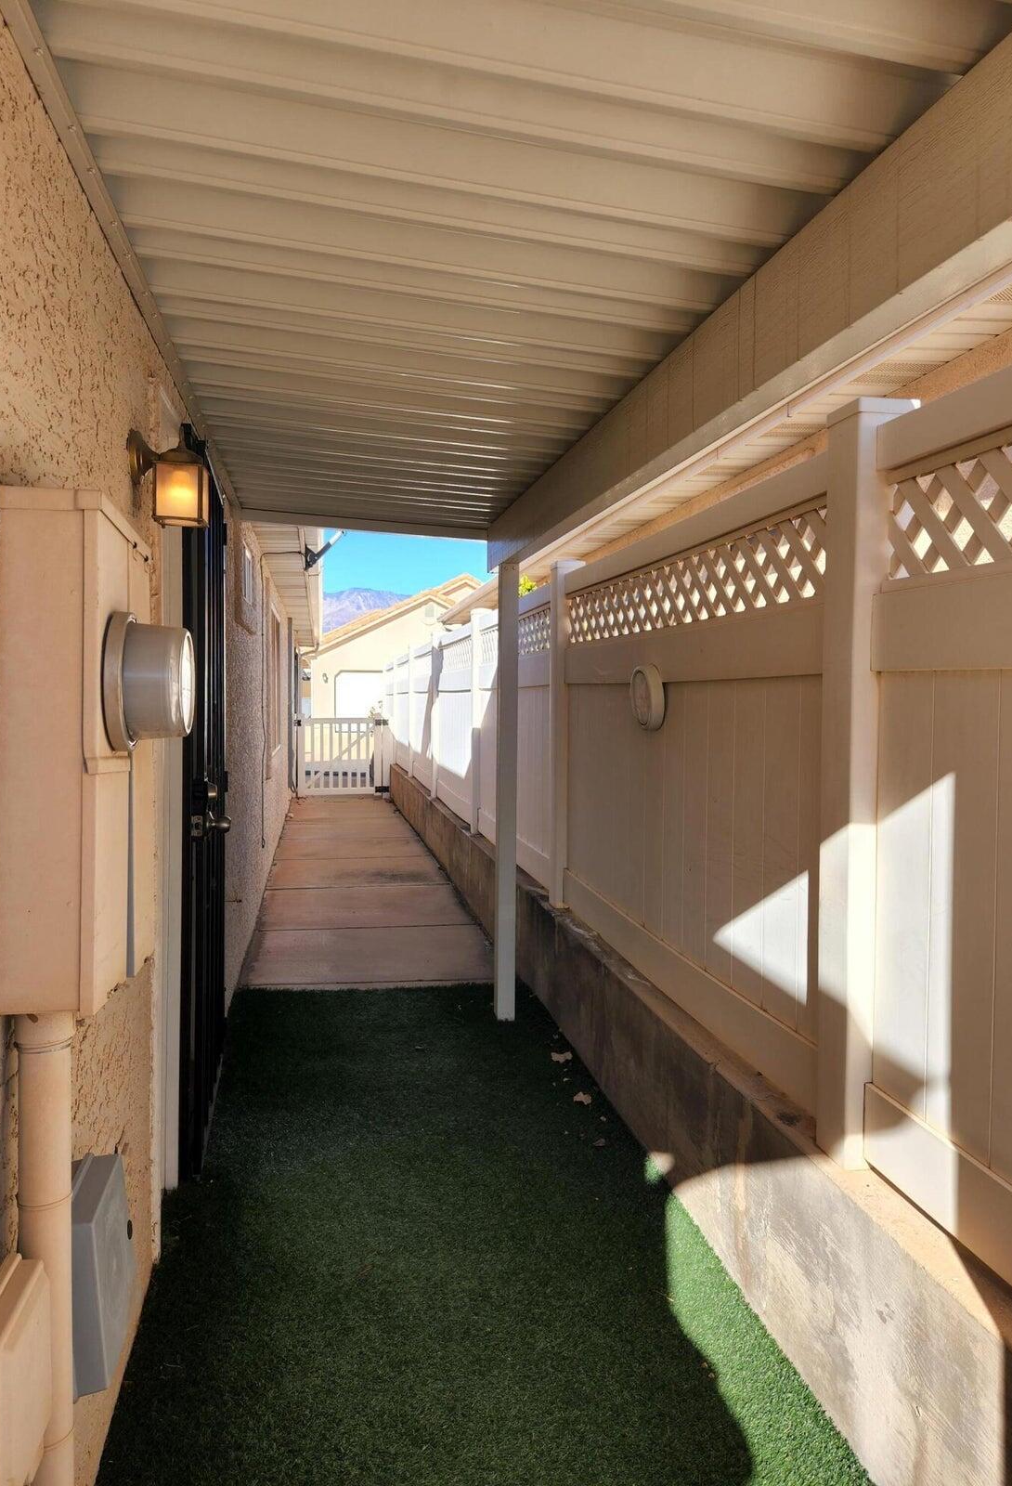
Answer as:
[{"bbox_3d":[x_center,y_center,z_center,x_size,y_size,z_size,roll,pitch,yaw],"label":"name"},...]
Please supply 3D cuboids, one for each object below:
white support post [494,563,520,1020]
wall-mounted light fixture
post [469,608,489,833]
[{"bbox_3d":[0.002,0.207,4.231,0.075,1.929,0.075,0,3,-11],"label":"white support post"},{"bbox_3d":[-0.707,-0.556,2.076,0.164,0.206,0.110,0,3,-11],"label":"wall-mounted light fixture"},{"bbox_3d":[-0.168,-0.139,6.335,0.110,1.432,0.110,0,3,-11],"label":"post"}]

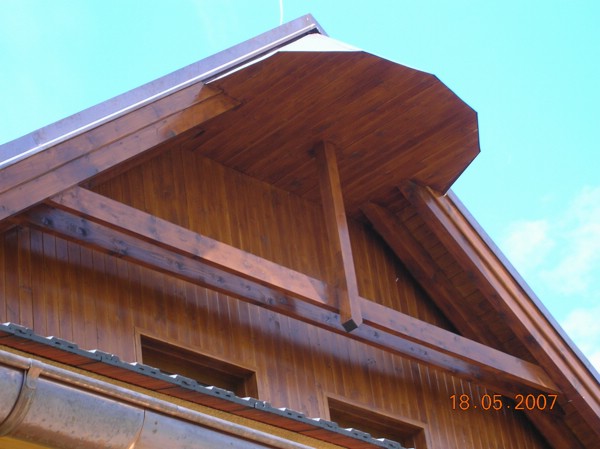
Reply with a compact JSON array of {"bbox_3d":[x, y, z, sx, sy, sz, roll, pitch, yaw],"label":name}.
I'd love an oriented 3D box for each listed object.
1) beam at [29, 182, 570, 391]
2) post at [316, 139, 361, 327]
[{"bbox_3d":[0.144,0.548,11.658,4.857,0.173,0.270,23,-43,-40],"label":"beam"},{"bbox_3d":[0.267,0.079,11.852,0.100,1.474,0.100,23,-43,-40],"label":"post"}]

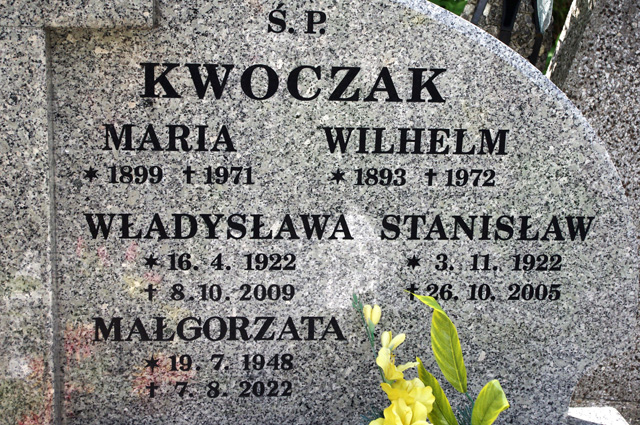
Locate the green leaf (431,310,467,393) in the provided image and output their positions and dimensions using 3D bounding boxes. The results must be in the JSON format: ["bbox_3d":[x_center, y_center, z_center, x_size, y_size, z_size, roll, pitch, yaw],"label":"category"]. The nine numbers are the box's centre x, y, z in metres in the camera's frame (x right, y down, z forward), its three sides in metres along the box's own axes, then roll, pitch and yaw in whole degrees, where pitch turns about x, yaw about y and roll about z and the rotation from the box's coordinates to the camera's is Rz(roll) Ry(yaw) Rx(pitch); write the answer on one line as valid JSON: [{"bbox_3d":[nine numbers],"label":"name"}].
[{"bbox_3d":[0.204,0.220,1.810,0.052,0.138,0.035,-17,7,-5],"label":"green leaf"}]

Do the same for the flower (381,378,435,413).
[{"bbox_3d":[0.138,0.290,1.790,0.081,0.060,0.065,-4,19,-17],"label":"flower"}]

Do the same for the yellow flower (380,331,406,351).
[{"bbox_3d":[0.116,0.203,1.800,0.041,0.034,0.032,-4,19,-17],"label":"yellow flower"}]

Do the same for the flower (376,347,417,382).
[{"bbox_3d":[0.121,0.241,1.800,0.058,0.056,0.055,16,23,37],"label":"flower"}]

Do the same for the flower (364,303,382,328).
[{"bbox_3d":[0.085,0.165,1.800,0.029,0.040,0.025,0,18,-6],"label":"flower"}]

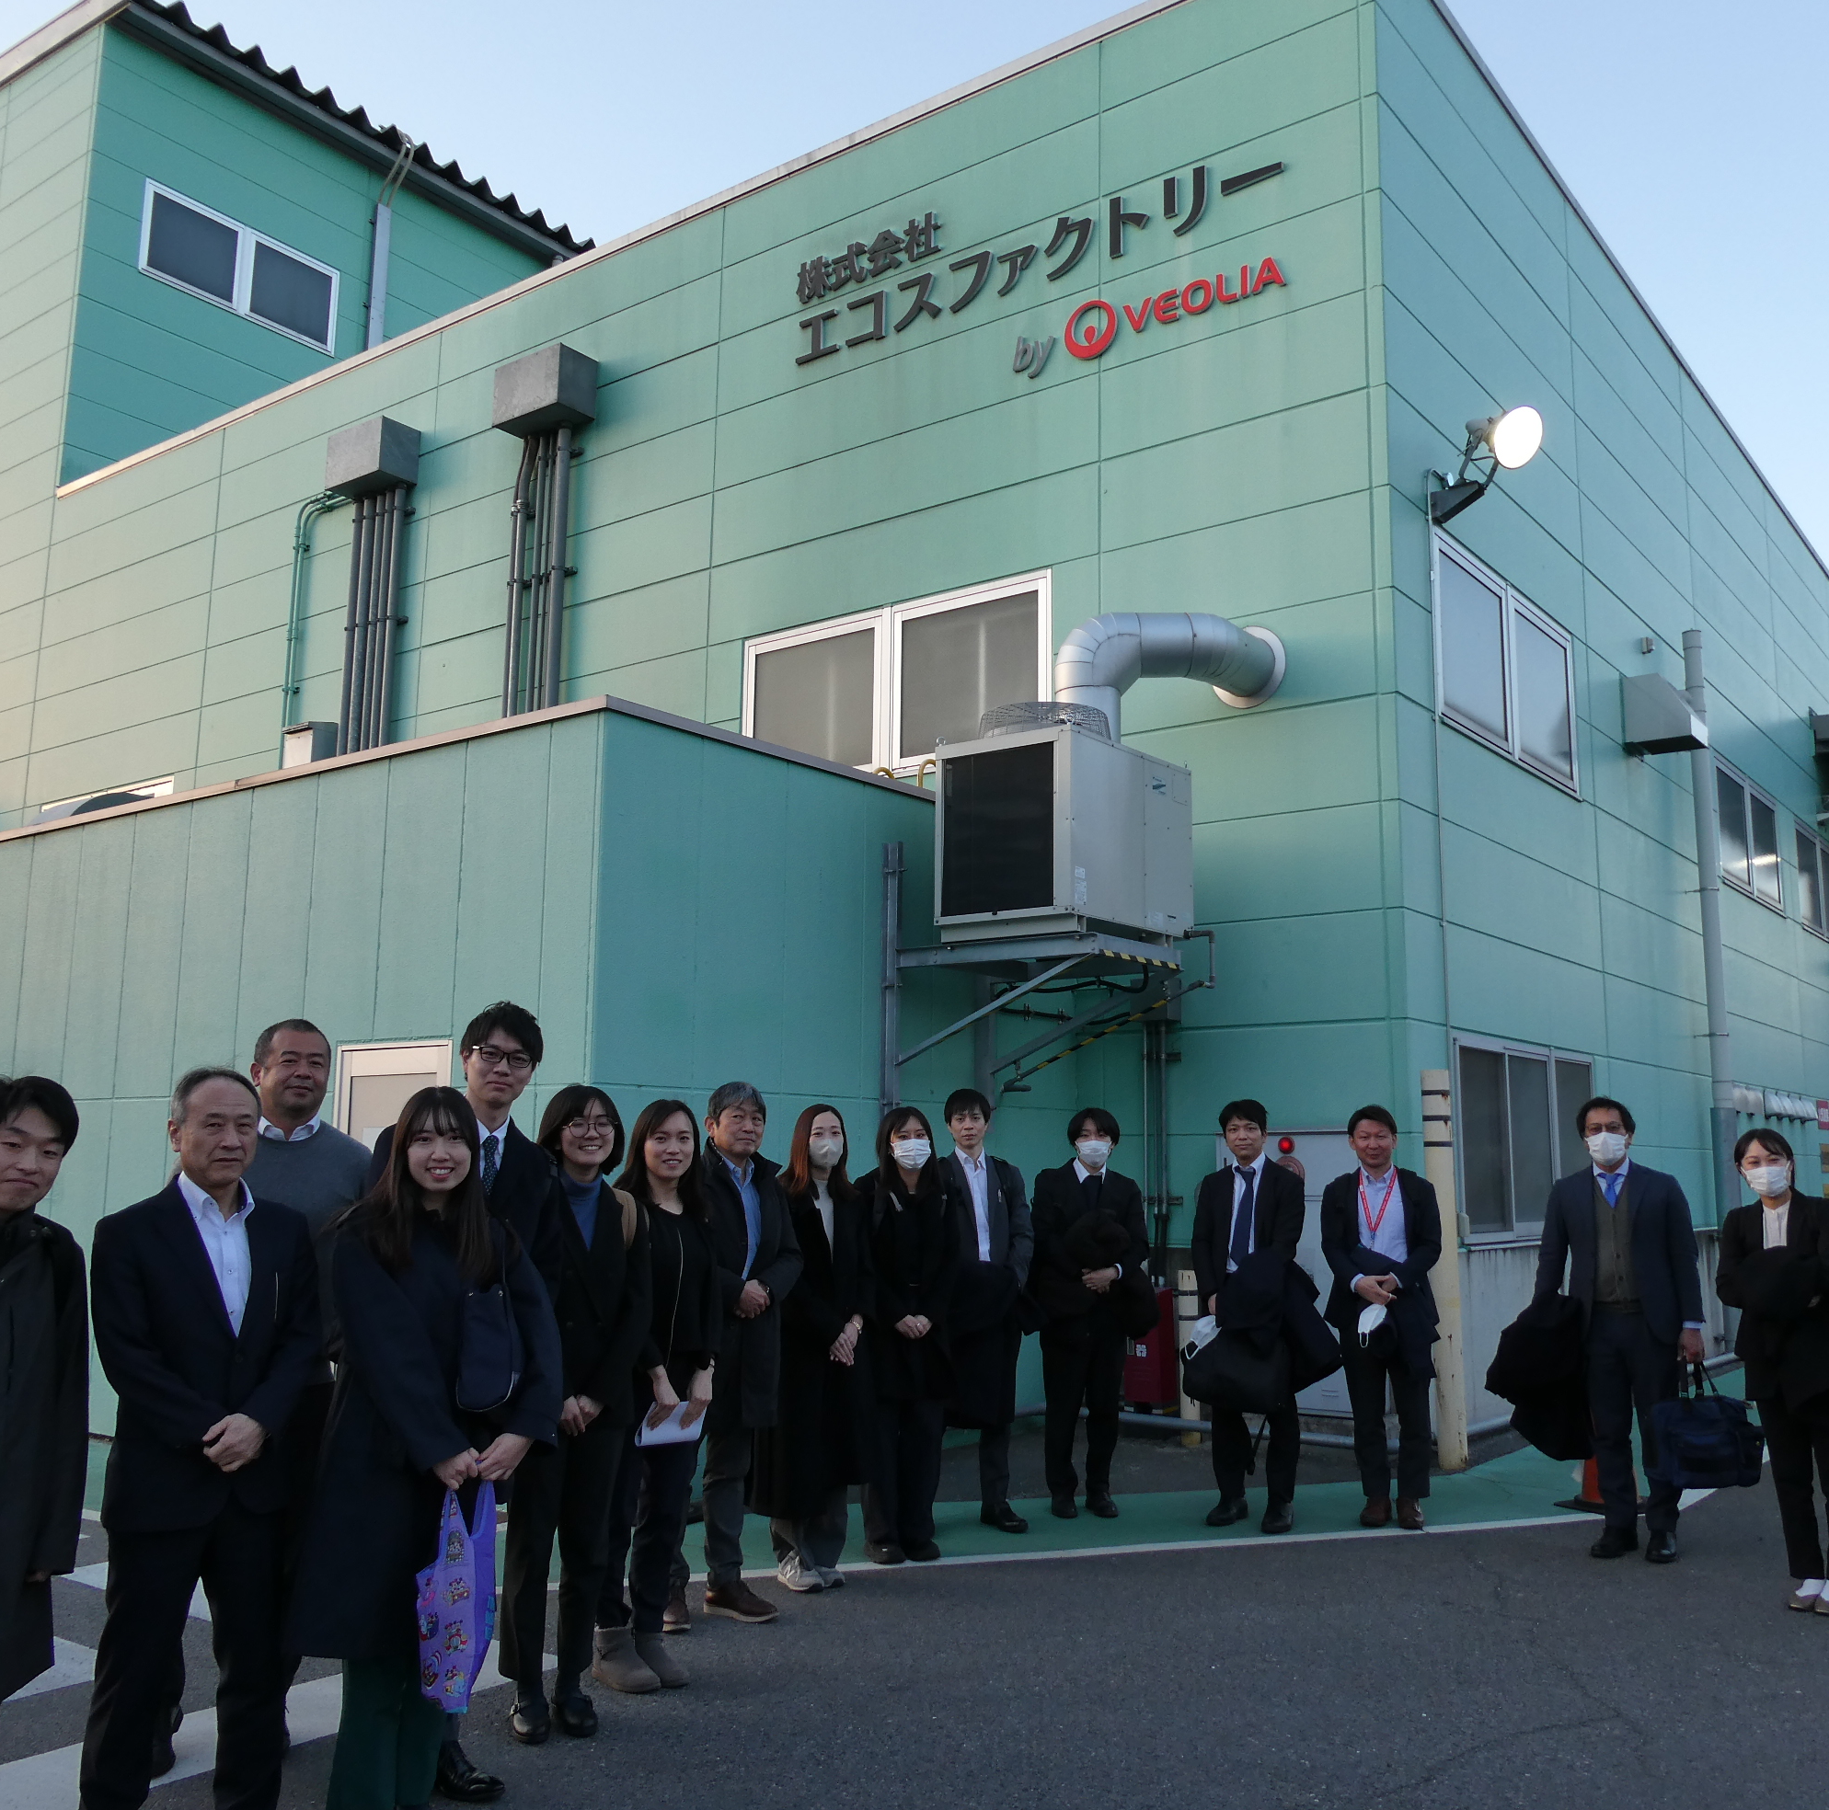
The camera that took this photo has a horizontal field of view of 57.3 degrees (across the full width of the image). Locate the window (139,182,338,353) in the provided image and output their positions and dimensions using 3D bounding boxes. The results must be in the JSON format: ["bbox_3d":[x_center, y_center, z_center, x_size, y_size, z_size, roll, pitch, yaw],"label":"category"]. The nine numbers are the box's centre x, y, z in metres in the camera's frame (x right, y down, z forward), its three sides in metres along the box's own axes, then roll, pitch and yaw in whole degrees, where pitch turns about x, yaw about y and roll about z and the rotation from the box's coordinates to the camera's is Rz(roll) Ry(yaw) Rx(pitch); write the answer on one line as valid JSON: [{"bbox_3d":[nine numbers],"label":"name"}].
[{"bbox_3d":[-8.845,-8.346,22.082,0.120,1.240,2.750,-5,-10,37],"label":"window"}]

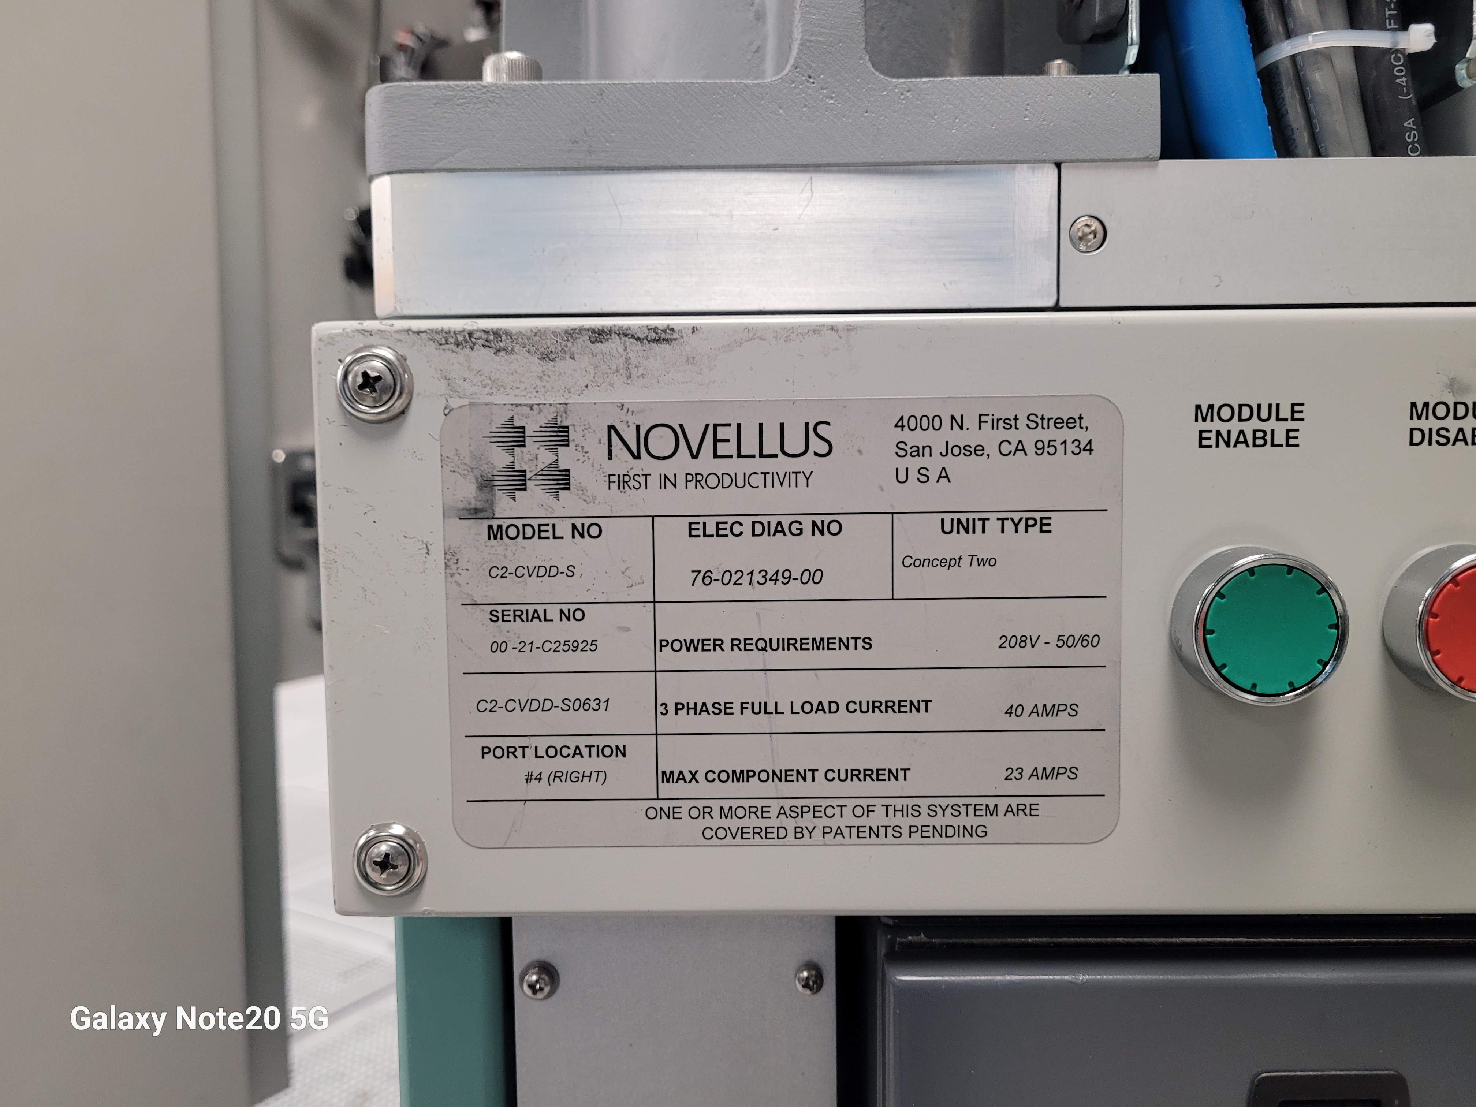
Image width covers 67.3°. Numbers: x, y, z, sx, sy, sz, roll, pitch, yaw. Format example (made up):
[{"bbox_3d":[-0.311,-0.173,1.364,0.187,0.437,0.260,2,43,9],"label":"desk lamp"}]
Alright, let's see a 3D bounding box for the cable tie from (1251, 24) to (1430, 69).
[{"bbox_3d":[0.137,-0.115,0.256,0.038,0.008,0.024,-1,3,1],"label":"cable tie"}]

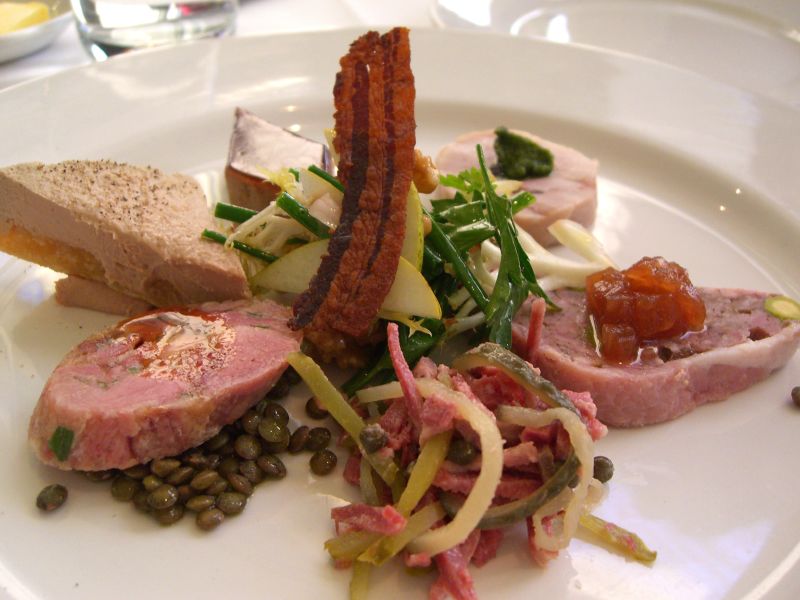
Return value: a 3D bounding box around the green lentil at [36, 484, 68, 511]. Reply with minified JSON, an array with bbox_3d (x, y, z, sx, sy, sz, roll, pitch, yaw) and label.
[{"bbox_3d":[-0.068,0.039,0.171,0.006,0.004,0.006,-13,28,9],"label":"green lentil"}]

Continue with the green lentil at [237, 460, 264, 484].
[{"bbox_3d":[-0.031,0.036,0.184,0.006,0.004,0.006,30,37,0],"label":"green lentil"}]

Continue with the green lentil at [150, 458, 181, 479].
[{"bbox_3d":[-0.048,0.035,0.181,0.006,0.004,0.006,-9,14,0],"label":"green lentil"}]

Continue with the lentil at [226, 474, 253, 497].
[{"bbox_3d":[-0.033,0.038,0.181,0.006,0.004,0.006,41,22,0],"label":"lentil"}]

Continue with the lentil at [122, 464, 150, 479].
[{"bbox_3d":[-0.056,0.036,0.185,0.006,0.004,0.006,1,35,0],"label":"lentil"}]

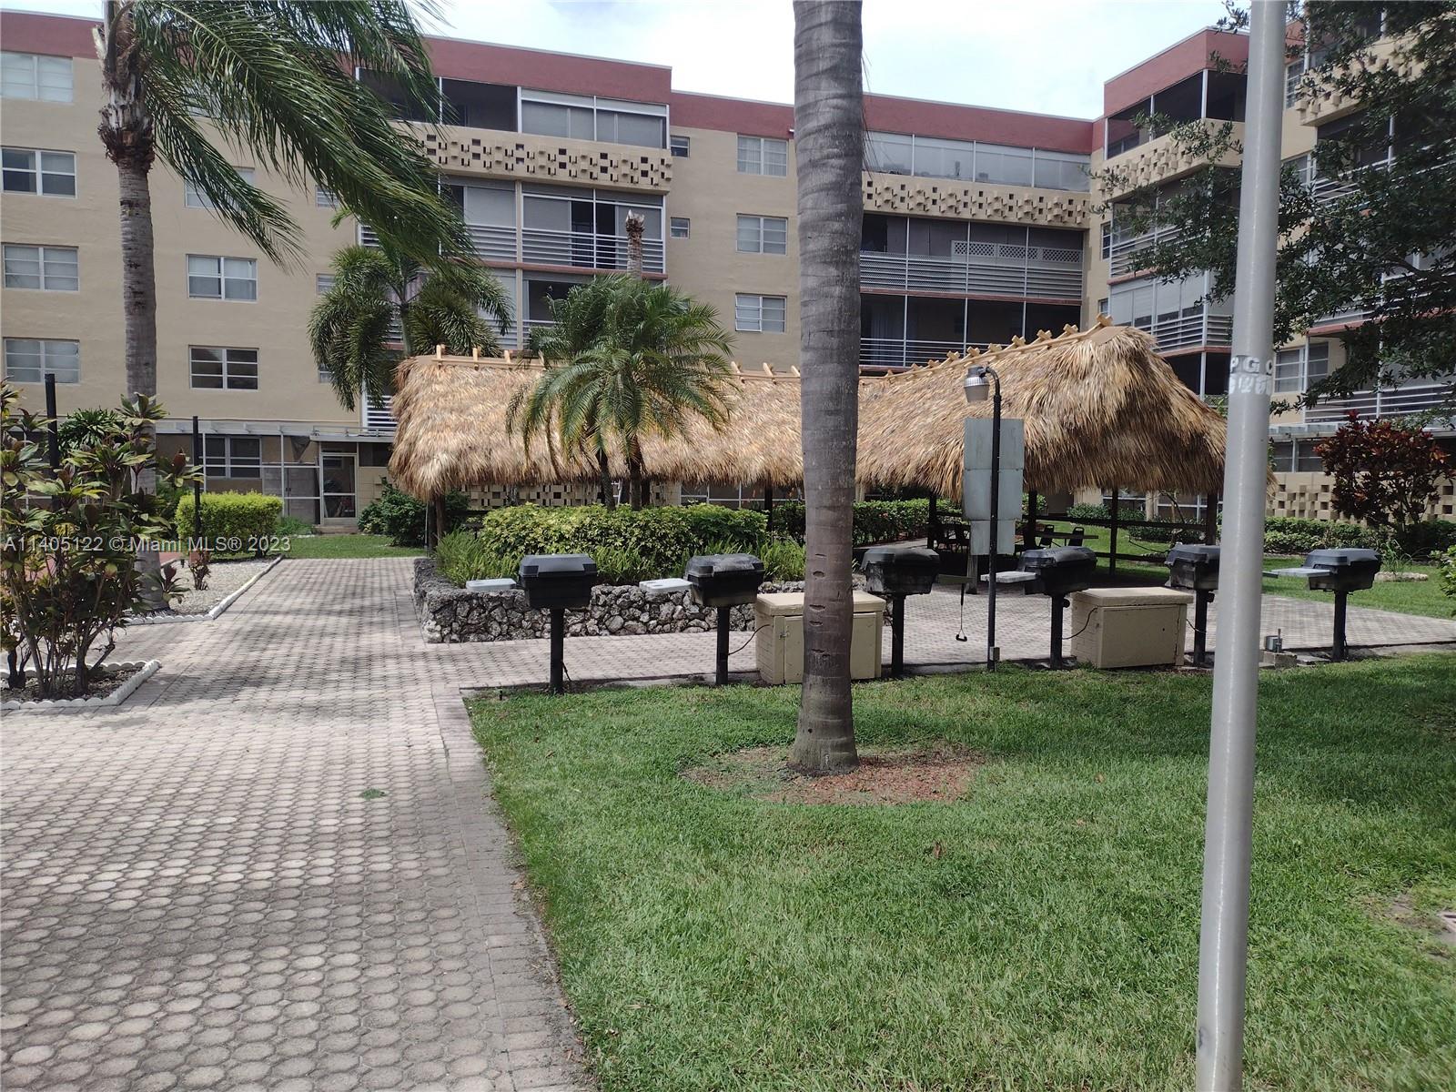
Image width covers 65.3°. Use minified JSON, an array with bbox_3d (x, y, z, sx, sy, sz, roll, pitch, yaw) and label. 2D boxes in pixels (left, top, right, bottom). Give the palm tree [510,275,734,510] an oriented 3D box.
[{"bbox_3d":[-1.421,-1.585,15.342,2.900,3.900,2.900,0,3,-17],"label":"palm tree"}]

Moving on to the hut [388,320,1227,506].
[{"bbox_3d":[0.448,-1.864,23.771,14.017,4.500,14.675,0,3,-17],"label":"hut"}]

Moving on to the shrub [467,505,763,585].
[{"bbox_3d":[-1.380,-0.015,13.985,3.350,0.950,1.700,0,3,-17],"label":"shrub"}]

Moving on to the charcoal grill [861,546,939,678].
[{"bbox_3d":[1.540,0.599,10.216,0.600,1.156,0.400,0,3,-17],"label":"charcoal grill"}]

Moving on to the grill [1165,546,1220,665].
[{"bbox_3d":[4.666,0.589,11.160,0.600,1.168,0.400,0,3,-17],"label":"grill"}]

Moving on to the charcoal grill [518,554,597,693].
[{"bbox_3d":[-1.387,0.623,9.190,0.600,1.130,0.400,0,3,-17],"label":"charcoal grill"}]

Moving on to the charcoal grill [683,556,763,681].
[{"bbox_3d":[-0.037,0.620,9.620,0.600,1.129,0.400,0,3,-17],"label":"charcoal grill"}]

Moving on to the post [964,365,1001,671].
[{"bbox_3d":[2.404,-0.263,10.599,0.330,2.860,0.220,2,3,11],"label":"post"}]

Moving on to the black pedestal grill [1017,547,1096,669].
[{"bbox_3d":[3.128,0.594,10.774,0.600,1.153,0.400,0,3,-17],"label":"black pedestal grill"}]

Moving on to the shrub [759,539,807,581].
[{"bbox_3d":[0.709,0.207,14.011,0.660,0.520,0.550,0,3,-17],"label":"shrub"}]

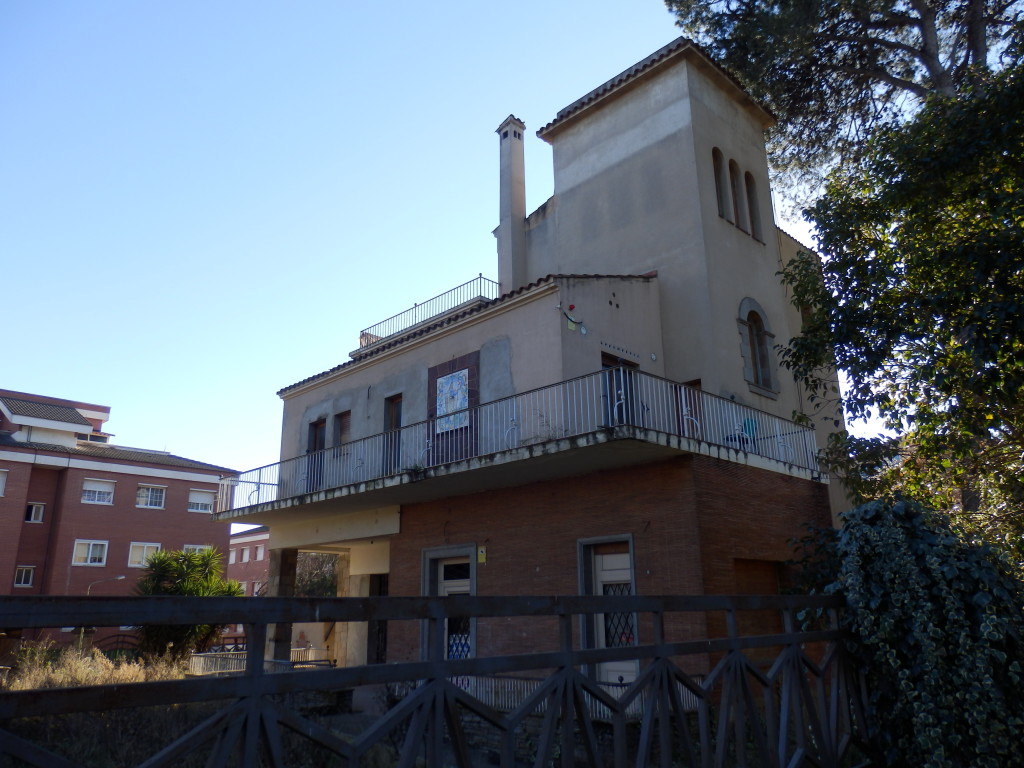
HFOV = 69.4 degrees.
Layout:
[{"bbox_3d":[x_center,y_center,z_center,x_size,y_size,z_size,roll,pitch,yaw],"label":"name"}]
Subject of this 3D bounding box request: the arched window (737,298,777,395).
[{"bbox_3d":[5.273,-0.788,15.999,1.646,2.046,0.250,15,-22,-42],"label":"arched window"}]

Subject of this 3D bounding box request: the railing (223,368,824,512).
[{"bbox_3d":[-0.852,2.121,16.545,5.999,1.023,12.927,15,-22,-42],"label":"railing"}]

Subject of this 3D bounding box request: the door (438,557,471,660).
[{"bbox_3d":[-1.004,4.487,14.129,0.100,2.269,1.255,15,-22,-42],"label":"door"}]

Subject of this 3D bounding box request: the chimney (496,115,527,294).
[{"bbox_3d":[0.017,-4.508,19.445,0.586,5.552,0.577,15,-22,-42],"label":"chimney"}]

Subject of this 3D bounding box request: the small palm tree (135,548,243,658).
[{"bbox_3d":[-10.936,7.556,25.000,3.500,3.900,3.400,6,-18,-22],"label":"small palm tree"}]

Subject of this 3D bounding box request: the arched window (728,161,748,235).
[{"bbox_3d":[5.118,-4.286,16.939,0.577,1.776,0.220,15,-22,-42],"label":"arched window"}]

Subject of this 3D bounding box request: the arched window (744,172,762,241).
[{"bbox_3d":[5.629,-4.153,17.415,0.567,1.776,0.220,15,-22,-42],"label":"arched window"}]

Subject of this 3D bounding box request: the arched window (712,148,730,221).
[{"bbox_3d":[4.609,-4.418,16.466,0.577,1.776,0.220,15,-22,-42],"label":"arched window"}]

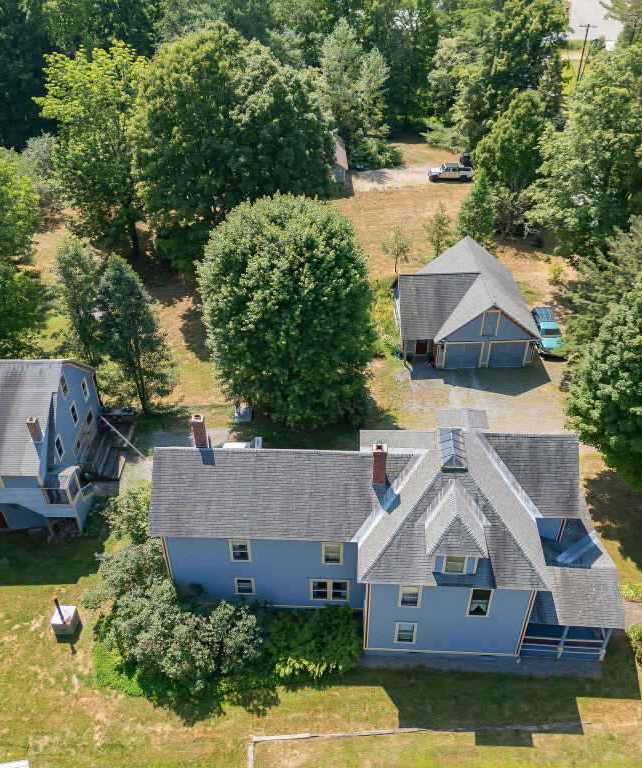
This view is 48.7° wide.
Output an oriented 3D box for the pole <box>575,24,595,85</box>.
[{"bbox_3d":[41.333,-51.104,112.524,2.500,10.500,0.350,1,37,2],"label":"pole"}]

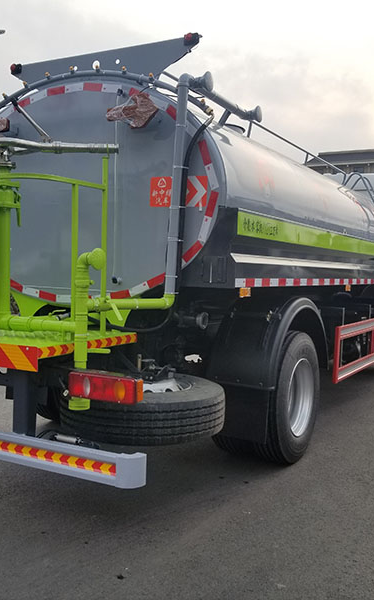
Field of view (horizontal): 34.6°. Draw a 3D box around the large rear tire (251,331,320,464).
[{"bbox_3d":[0.744,0.744,4.747,0.280,1.015,1.015,2,3,30],"label":"large rear tire"}]

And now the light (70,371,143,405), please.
[{"bbox_3d":[-0.400,0.427,2.965,0.425,0.125,0.085,2,3,30],"label":"light"}]

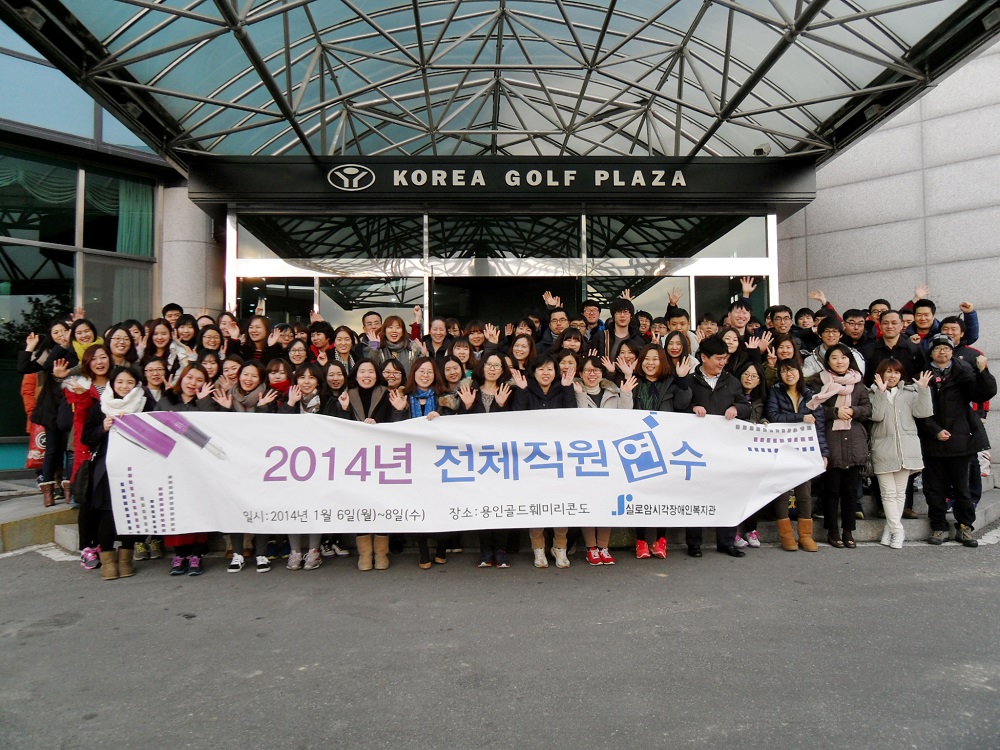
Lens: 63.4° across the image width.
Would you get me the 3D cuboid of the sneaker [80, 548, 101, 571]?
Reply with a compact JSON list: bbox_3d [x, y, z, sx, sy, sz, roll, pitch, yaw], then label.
[{"bbox_3d":[-3.063,1.376,6.050,0.100,0.115,0.250,2,-4,-34],"label":"sneaker"}]

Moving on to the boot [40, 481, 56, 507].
[{"bbox_3d":[-4.186,1.108,7.500,0.130,0.220,0.250,0,-3,-14],"label":"boot"}]

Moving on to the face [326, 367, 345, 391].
[{"bbox_3d":[-1.346,0.025,6.620,0.150,0.205,0.150,0,-3,-11],"label":"face"}]

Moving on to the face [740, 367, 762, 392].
[{"bbox_3d":[2.090,0.042,6.750,0.165,0.215,0.170,7,-3,29],"label":"face"}]

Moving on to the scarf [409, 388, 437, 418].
[{"bbox_3d":[-0.589,0.228,6.150,0.210,0.270,0.180,0,-3,-5],"label":"scarf"}]

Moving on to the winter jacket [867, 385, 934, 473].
[{"bbox_3d":[3.411,0.455,6.880,0.540,0.760,0.340,-1,-3,21],"label":"winter jacket"}]

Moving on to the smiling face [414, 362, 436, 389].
[{"bbox_3d":[-0.577,0.000,6.240,0.155,0.200,0.150,2,-3,-5],"label":"smiling face"}]

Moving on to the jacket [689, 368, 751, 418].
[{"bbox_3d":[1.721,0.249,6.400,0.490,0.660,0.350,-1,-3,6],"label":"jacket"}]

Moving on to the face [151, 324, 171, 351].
[{"bbox_3d":[-3.055,-0.334,7.300,0.160,0.210,0.150,1,-3,-21],"label":"face"}]

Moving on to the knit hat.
[{"bbox_3d":[3.754,-0.276,6.870,0.195,0.160,0.220,-2,-3,23],"label":"knit hat"}]

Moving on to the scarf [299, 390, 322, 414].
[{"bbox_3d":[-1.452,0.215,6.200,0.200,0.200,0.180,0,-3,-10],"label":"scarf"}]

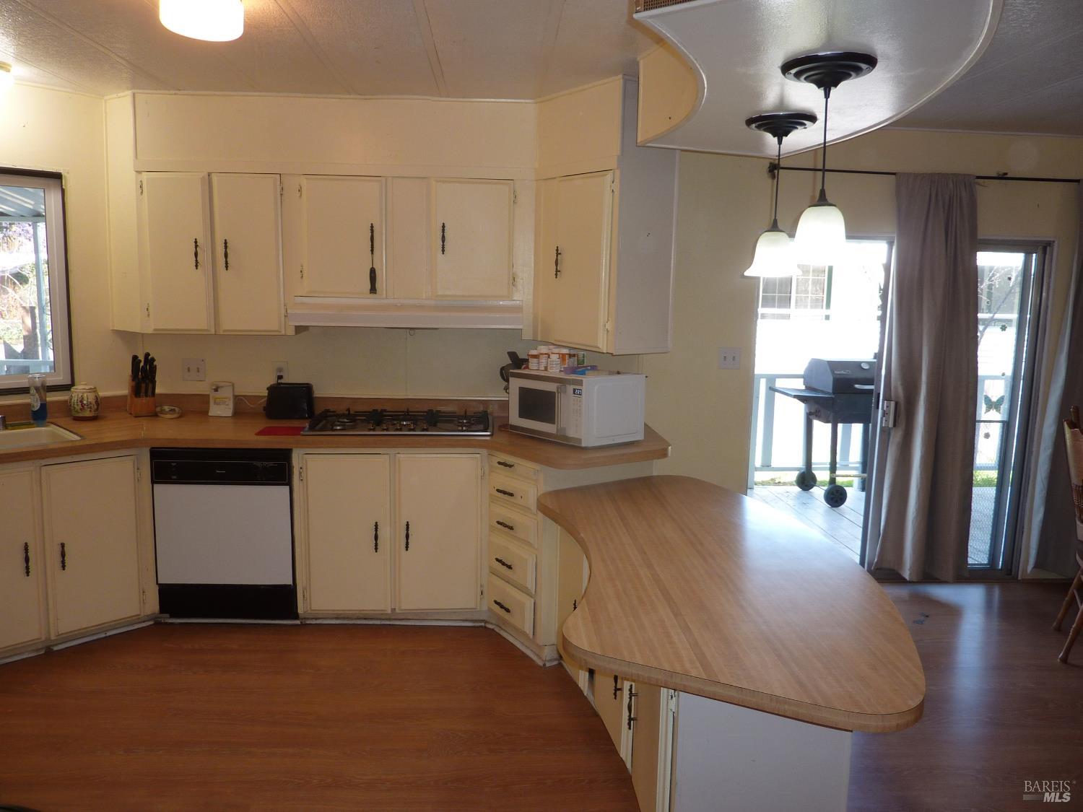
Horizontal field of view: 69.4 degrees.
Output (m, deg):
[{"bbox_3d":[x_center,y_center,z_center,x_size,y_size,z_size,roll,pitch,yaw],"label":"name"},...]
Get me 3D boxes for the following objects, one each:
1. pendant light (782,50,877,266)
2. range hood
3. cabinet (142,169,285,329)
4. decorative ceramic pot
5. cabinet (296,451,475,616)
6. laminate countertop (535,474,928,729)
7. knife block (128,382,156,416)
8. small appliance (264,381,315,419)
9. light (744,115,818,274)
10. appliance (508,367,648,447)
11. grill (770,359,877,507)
[{"bbox_3d":[0.760,-0.632,2.103,0.240,0.530,0.240,1,9,-2],"label":"pendant light"},{"bbox_3d":[-0.652,-0.471,3.922,1.112,0.142,0.420,1,9,-2],"label":"range hood"},{"bbox_3d":[-1.575,-0.751,3.901,0.689,0.765,0.320,1,9,-2],"label":"cabinet"},{"bbox_3d":[-2.340,-0.033,3.995,0.160,0.185,0.160,1,9,-2],"label":"decorative ceramic pot"},{"bbox_3d":[-0.711,0.563,3.959,0.868,0.816,0.600,1,9,-2],"label":"cabinet"},{"bbox_3d":[0.502,0.502,2.634,0.970,0.042,2.050,1,9,-2],"label":"laminate countertop"},{"bbox_3d":[-2.093,-0.043,4.092,0.115,0.180,0.130,-4,10,-31],"label":"knife block"},{"bbox_3d":[-1.313,-0.032,4.117,0.250,0.185,0.165,1,9,-2],"label":"small appliance"},{"bbox_3d":[0.833,-0.726,2.755,0.240,0.535,0.240,1,9,-2],"label":"light"},{"bbox_3d":[0.154,-0.011,3.703,0.395,0.302,0.500,-7,12,-42],"label":"appliance"},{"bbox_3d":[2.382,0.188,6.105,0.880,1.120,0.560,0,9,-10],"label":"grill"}]

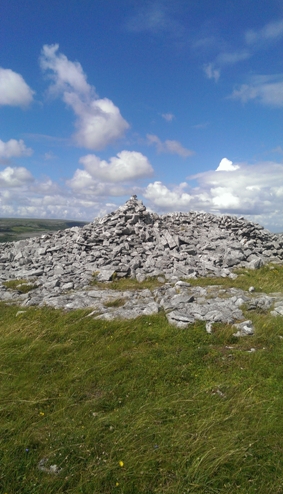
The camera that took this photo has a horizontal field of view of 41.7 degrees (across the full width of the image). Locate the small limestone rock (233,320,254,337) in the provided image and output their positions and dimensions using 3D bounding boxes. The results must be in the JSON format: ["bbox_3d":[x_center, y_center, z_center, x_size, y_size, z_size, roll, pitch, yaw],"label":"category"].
[{"bbox_3d":[1.509,1.209,5.500,0.320,0.200,0.260,0,3,-6],"label":"small limestone rock"}]

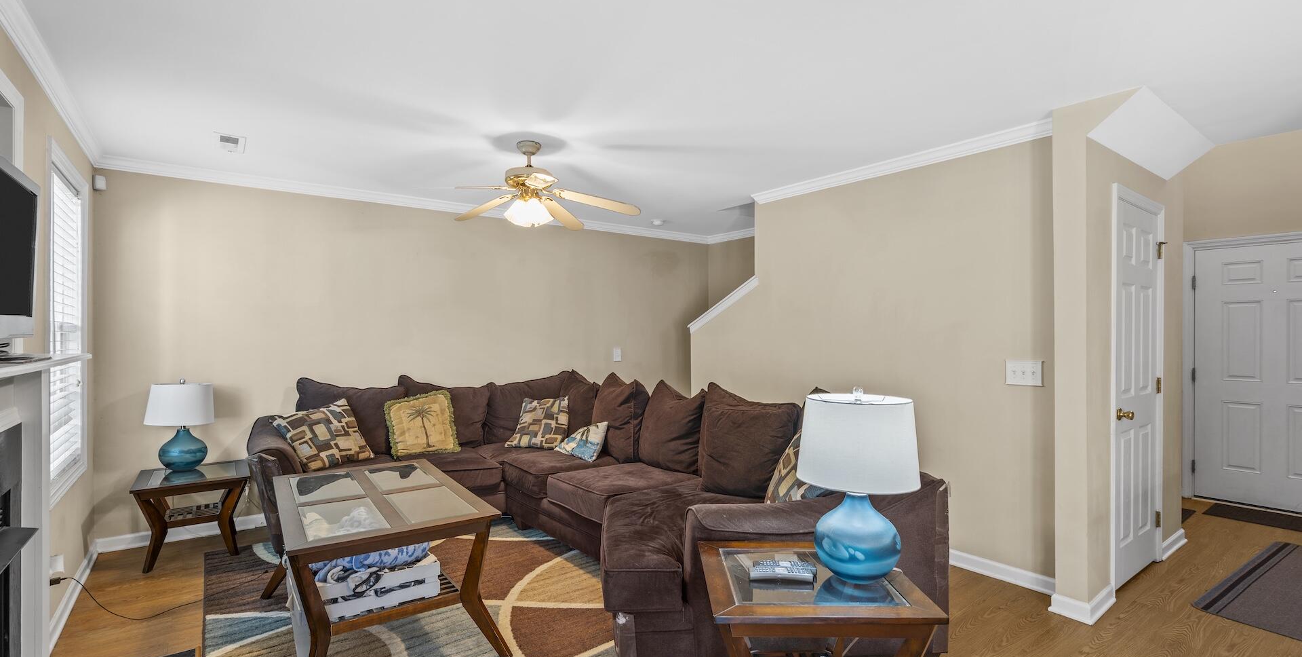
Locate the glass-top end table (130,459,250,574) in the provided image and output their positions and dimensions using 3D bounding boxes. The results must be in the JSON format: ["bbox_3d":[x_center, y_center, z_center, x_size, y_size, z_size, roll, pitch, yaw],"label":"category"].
[{"bbox_3d":[-2.778,1.128,3.522,0.535,0.500,0.590,0,0,-37],"label":"glass-top end table"}]

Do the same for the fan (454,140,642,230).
[{"bbox_3d":[-0.709,-0.818,3.286,1.200,0.490,1.200,0,0,-37],"label":"fan"}]

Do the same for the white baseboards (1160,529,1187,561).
[{"bbox_3d":[3.256,1.332,3.607,0.540,0.100,0.022,0,0,-37],"label":"white baseboards"}]

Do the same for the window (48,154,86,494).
[{"bbox_3d":[-2.893,-0.017,2.868,0.070,1.500,0.860,0,0,-37],"label":"window"}]

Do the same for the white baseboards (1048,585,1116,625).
[{"bbox_3d":[2.148,1.319,2.877,0.400,0.112,0.180,0,0,-37],"label":"white baseboards"}]

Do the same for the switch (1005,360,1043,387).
[{"bbox_3d":[1.988,0.241,3.088,0.015,0.122,0.170,0,0,-37],"label":"switch"}]

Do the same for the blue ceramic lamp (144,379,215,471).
[{"bbox_3d":[-2.917,0.595,3.608,0.345,0.575,0.345,0,0,-37],"label":"blue ceramic lamp"}]

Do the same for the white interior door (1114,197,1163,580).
[{"bbox_3d":[2.698,0.344,3.208,0.800,2.050,0.045,0,0,-37],"label":"white interior door"}]

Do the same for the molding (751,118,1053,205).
[{"bbox_3d":[1.450,-1.023,3.769,0.072,0.070,2.080,0,0,-37],"label":"molding"}]

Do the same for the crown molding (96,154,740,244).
[{"bbox_3d":[-1.353,-1.010,5.014,5.020,0.081,0.068,0,0,-37],"label":"crown molding"}]

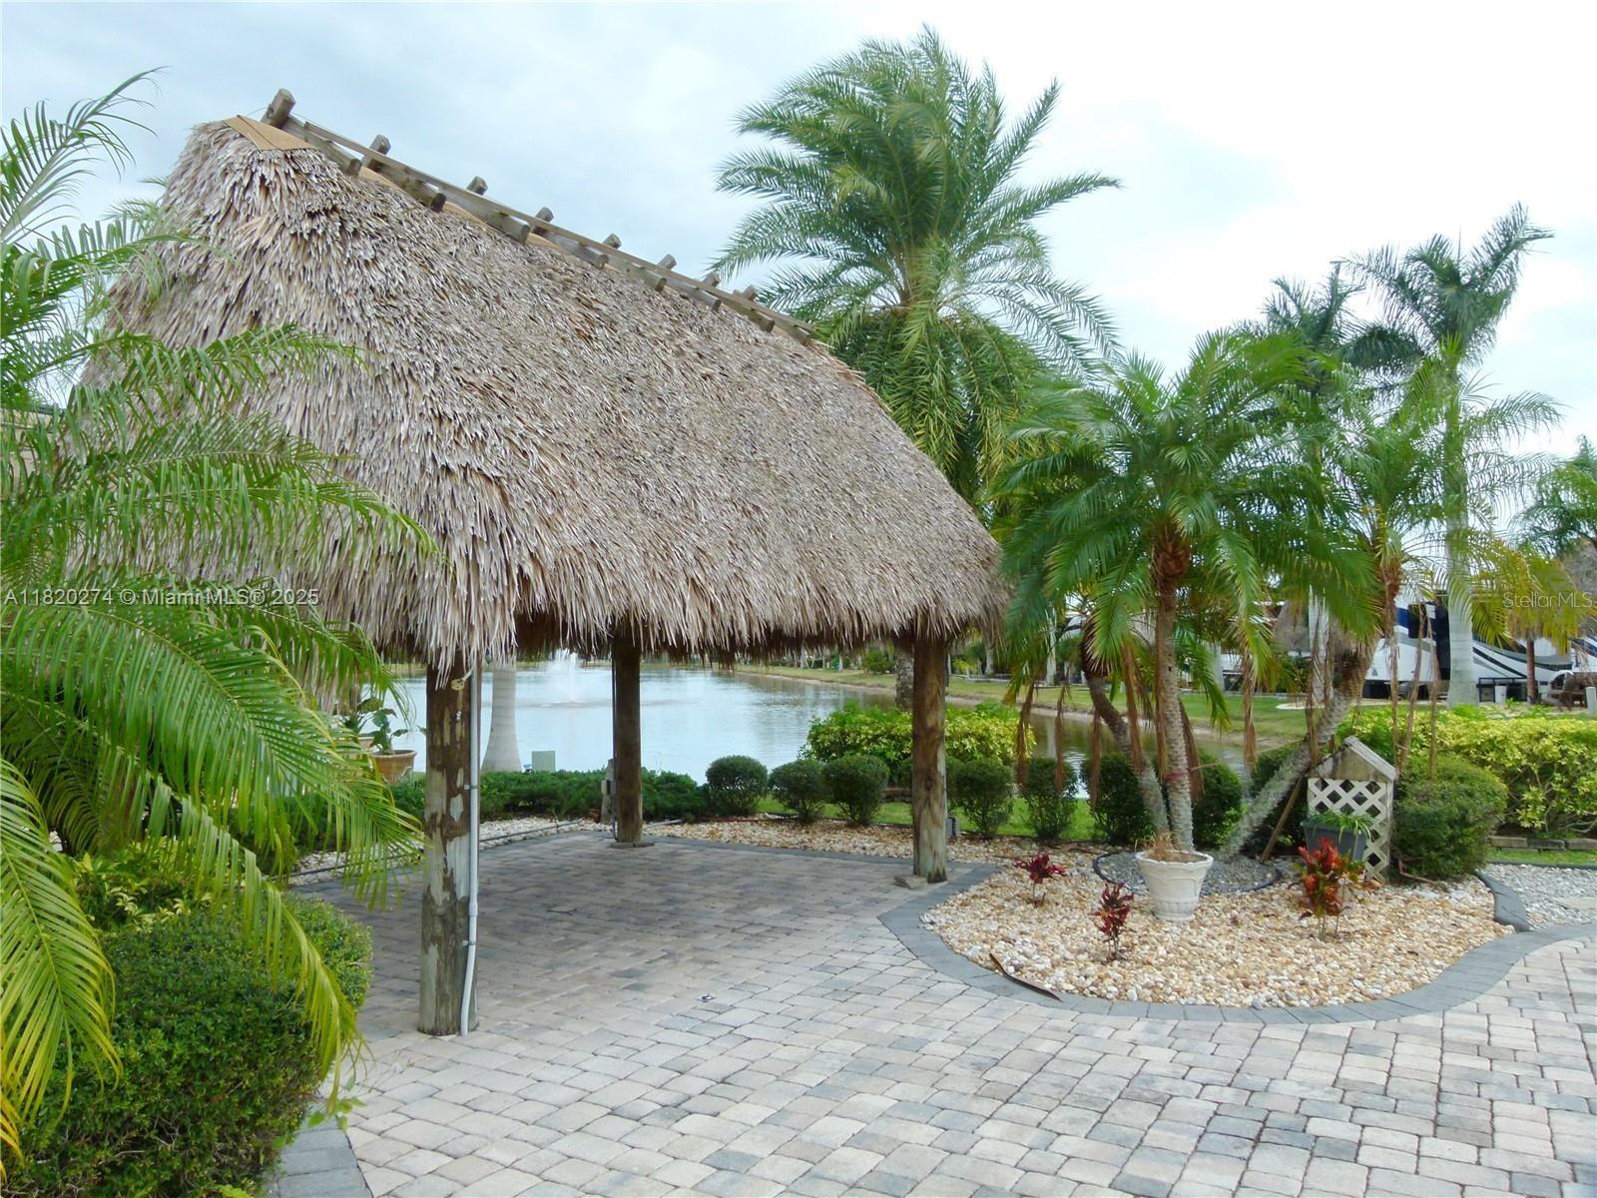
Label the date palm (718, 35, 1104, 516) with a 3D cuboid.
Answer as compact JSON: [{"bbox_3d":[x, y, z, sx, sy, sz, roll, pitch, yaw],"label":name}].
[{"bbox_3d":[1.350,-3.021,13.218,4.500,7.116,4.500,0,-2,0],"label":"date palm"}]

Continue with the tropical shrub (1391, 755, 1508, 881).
[{"bbox_3d":[4.489,1.469,8.009,0.810,0.820,0.780,-1,-3,29],"label":"tropical shrub"}]

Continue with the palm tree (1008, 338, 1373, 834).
[{"bbox_3d":[2.749,-0.011,8.129,2.500,3.731,2.400,-1,-2,19],"label":"palm tree"}]

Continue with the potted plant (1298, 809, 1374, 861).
[{"bbox_3d":[3.310,1.463,7.102,0.420,0.305,0.270,-1,-3,35],"label":"potted plant"}]

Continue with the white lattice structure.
[{"bbox_3d":[3.796,1.421,7.987,0.540,0.920,0.450,-1,-3,28],"label":"white lattice structure"}]

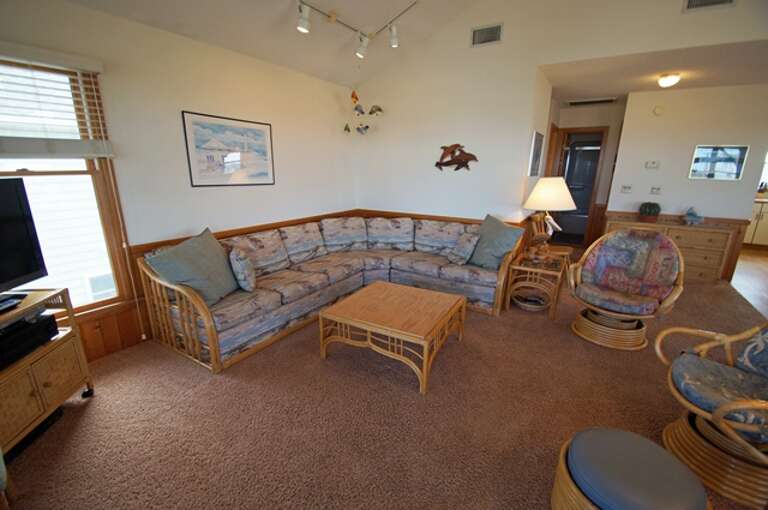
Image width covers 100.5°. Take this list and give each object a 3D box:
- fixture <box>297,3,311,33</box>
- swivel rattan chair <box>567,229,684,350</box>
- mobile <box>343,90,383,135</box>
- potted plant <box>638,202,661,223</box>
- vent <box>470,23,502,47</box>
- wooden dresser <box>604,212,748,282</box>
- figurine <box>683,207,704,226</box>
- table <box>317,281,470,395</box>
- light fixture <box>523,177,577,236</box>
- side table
[{"bbox_3d":[-0.660,-1.945,2.628,0.082,0.199,0.082,10,18,30],"label":"fixture"},{"bbox_3d":[2.045,0.257,2.762,0.852,0.916,0.781,-14,21,-42],"label":"swivel rattan chair"},{"bbox_3d":[-0.270,-1.762,3.932,0.440,0.405,0.355,10,18,30],"label":"mobile"},{"bbox_3d":[3.728,-0.563,4.482,0.213,0.213,0.213,10,18,30],"label":"potted plant"},{"bbox_3d":[1.099,-2.377,3.444,0.334,0.168,0.028,10,18,30],"label":"vent"},{"bbox_3d":[3.939,-0.112,4.520,1.399,0.731,0.369,10,18,30],"label":"wooden dresser"},{"bbox_3d":[4.098,-0.488,4.248,0.177,0.192,0.106,10,18,30],"label":"figurine"},{"bbox_3d":[0.108,0.575,2.556,0.828,0.376,0.828,9,17,27],"label":"table"},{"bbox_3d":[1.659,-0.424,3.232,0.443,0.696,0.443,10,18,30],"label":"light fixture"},{"bbox_3d":[1.602,0.311,3.379,0.476,0.476,0.611,10,18,30],"label":"side table"}]

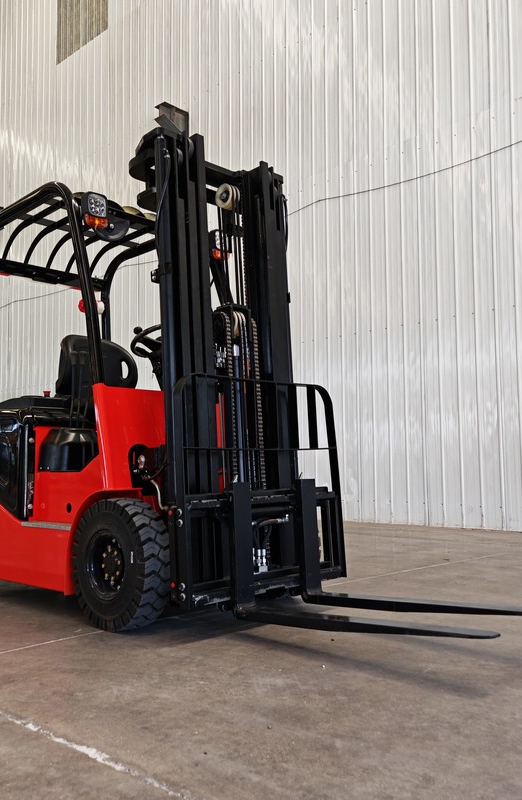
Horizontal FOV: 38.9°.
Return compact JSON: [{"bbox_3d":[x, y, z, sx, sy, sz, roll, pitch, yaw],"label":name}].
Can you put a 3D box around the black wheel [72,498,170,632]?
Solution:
[{"bbox_3d":[-0.582,0.674,3.086,0.150,0.530,0.530,4,-7,-44],"label":"black wheel"}]

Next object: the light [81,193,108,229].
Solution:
[{"bbox_3d":[-0.799,-0.912,3.561,0.118,0.152,0.080,4,-7,-44],"label":"light"}]

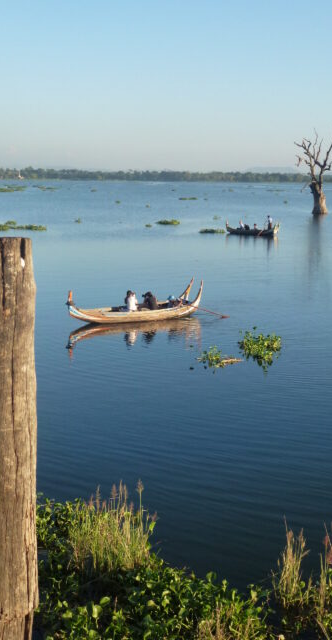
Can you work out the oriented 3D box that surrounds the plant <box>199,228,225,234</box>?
[{"bbox_3d":[4.598,-8.836,83.092,2.550,0.420,1.400,0,10,0],"label":"plant"}]

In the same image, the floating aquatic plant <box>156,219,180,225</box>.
[{"bbox_3d":[0.324,-11.657,99.139,2.800,0.500,1.800,0,10,0],"label":"floating aquatic plant"}]

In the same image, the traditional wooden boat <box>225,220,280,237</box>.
[{"bbox_3d":[8.371,-8.948,81.300,5.200,1.500,1.300,6,11,30],"label":"traditional wooden boat"}]

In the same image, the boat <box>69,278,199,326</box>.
[{"bbox_3d":[-1.198,-0.741,32.699,5.300,1.600,1.300,-5,11,-27],"label":"boat"}]

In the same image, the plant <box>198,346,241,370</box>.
[{"bbox_3d":[1.644,1.158,25.051,1.350,0.280,0.900,0,10,0],"label":"plant"}]

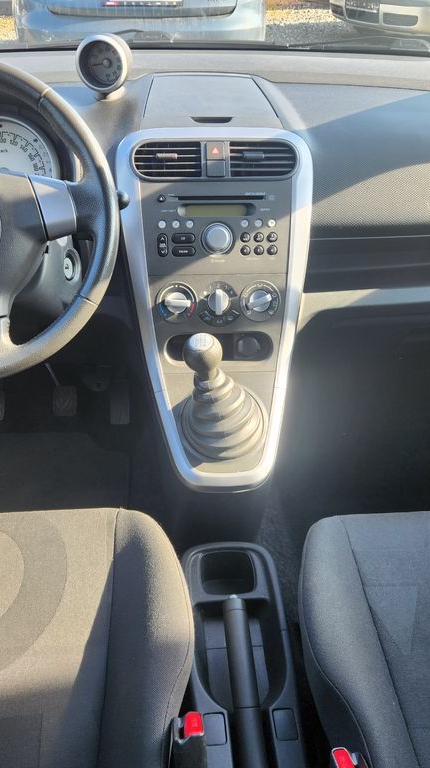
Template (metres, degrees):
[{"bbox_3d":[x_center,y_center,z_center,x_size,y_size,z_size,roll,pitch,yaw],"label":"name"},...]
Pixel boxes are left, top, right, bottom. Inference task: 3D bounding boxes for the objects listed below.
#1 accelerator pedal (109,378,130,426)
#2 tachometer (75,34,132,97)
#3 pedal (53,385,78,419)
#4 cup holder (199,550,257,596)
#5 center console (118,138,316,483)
[{"bbox_3d":[-0.197,0.040,1.410,0.042,0.092,0.030,-1,-6,-4],"label":"accelerator pedal"},{"bbox_3d":[-0.173,-0.495,1.055,0.080,0.090,0.055,9,28,11],"label":"tachometer"},{"bbox_3d":[-0.303,0.035,1.380,0.050,0.066,0.030,-1,-1,-4],"label":"pedal"},{"bbox_3d":[0.018,0.284,0.952,0.077,0.062,0.077,-1,34,-4],"label":"cup holder"},{"bbox_3d":[0.010,-0.114,0.899,0.275,0.385,0.350,-1,34,-4],"label":"center console"}]

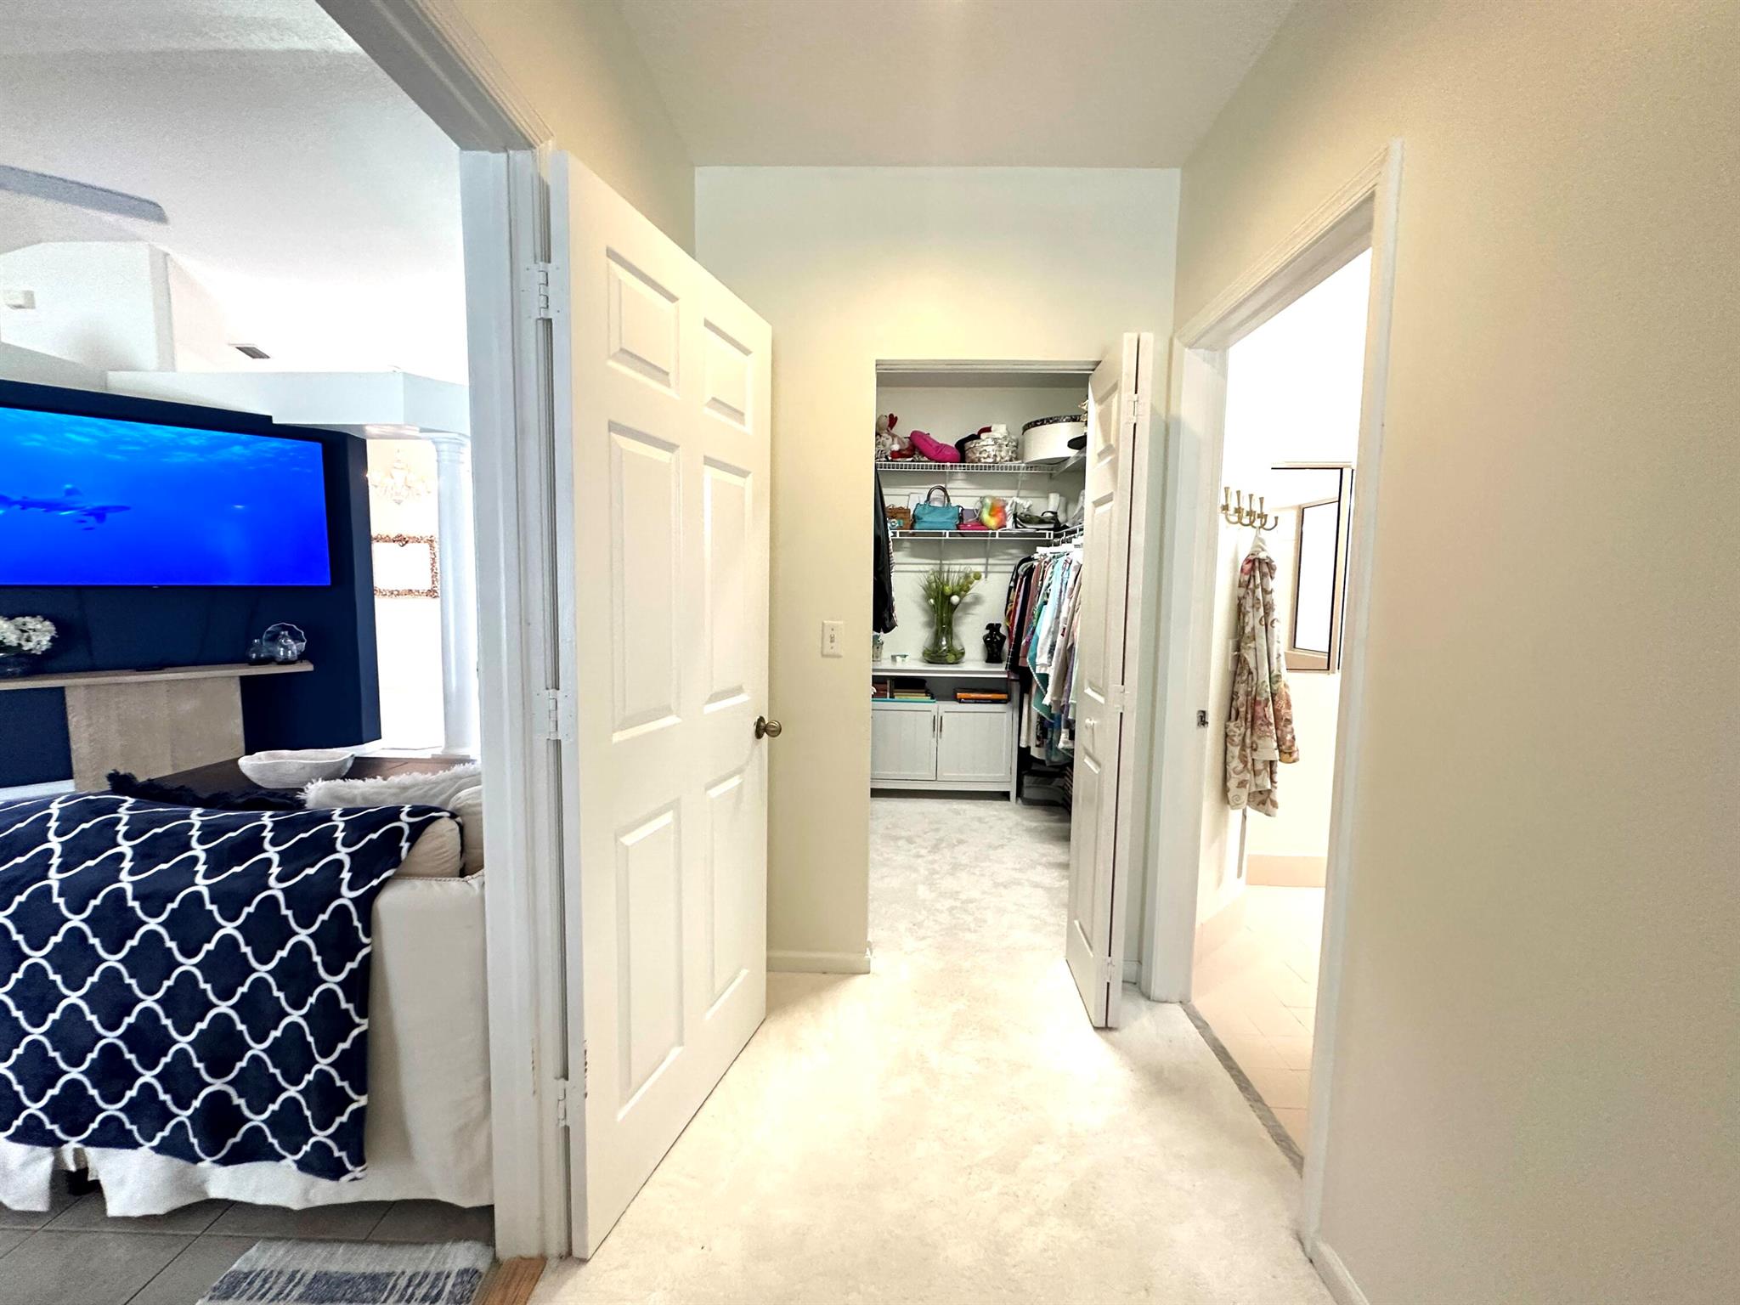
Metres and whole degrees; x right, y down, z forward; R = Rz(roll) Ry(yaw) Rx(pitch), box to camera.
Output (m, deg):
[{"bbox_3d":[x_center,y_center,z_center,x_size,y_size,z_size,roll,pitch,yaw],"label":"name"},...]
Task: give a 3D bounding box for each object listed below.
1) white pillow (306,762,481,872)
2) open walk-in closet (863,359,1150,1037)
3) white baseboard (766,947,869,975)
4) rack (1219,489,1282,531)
[{"bbox_3d":[-1.307,0.477,1.992,0.460,0.320,0.190,-1,6,-19],"label":"white pillow"},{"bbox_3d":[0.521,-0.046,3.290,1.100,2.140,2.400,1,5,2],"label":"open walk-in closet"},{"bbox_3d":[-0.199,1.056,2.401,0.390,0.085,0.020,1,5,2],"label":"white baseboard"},{"bbox_3d":[1.341,-0.496,2.454,0.370,0.135,0.065,-4,7,-42],"label":"rack"}]

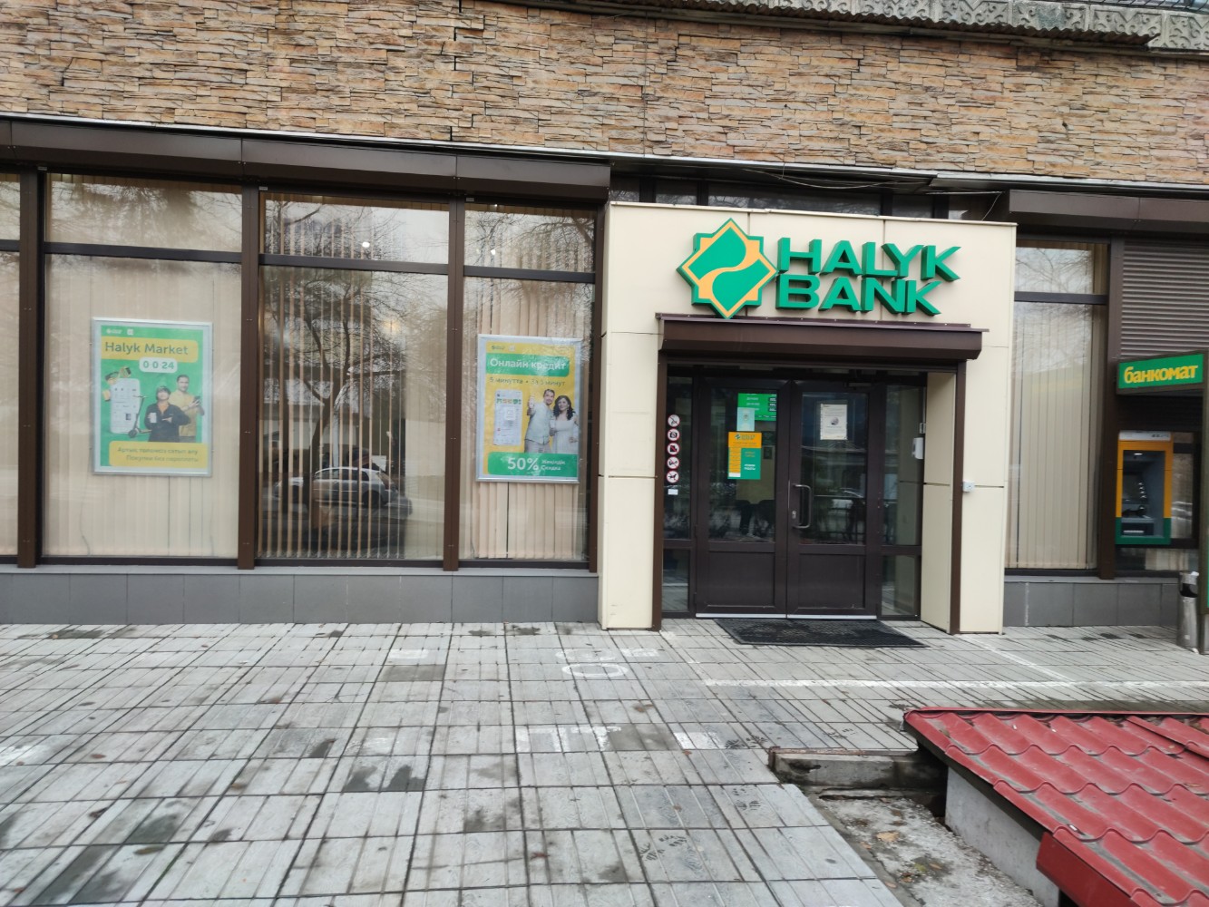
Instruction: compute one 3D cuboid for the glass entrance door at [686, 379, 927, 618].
[{"bbox_3d":[1.745,0.388,7.279,2.031,2.109,0.100,1,1,-7],"label":"glass entrance door"}]

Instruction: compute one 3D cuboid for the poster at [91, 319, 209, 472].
[{"bbox_3d":[-3.575,-0.435,6.637,0.889,1.223,0.040,1,1,-7],"label":"poster"}]

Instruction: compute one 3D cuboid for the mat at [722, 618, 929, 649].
[{"bbox_3d":[1.698,1.438,6.774,1.411,0.020,0.882,1,1,-7],"label":"mat"}]

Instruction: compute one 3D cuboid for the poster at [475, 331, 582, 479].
[{"bbox_3d":[-0.625,-0.361,7.002,0.859,1.212,0.040,1,1,-7],"label":"poster"}]

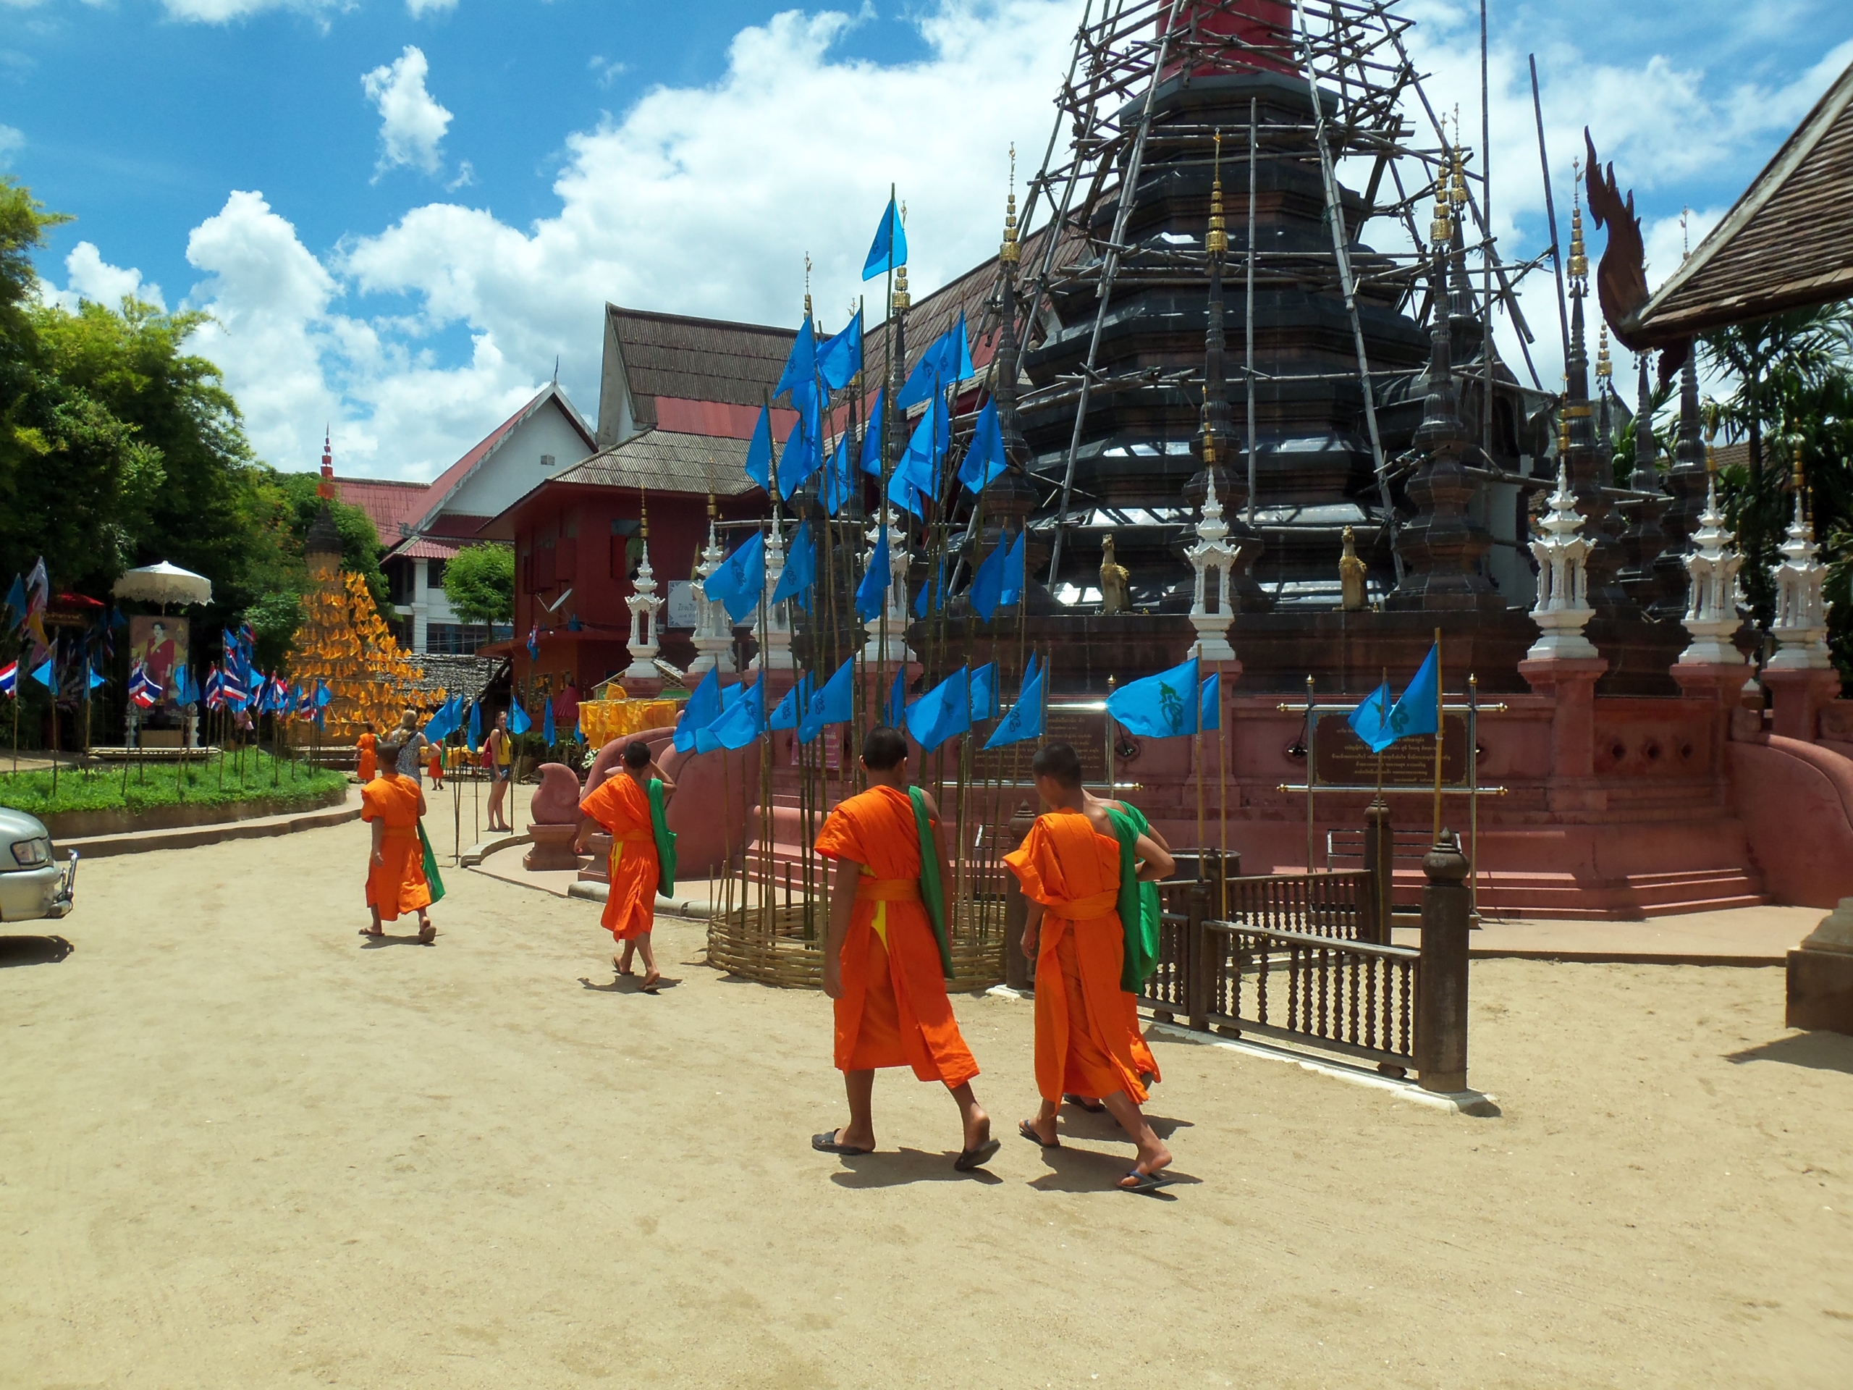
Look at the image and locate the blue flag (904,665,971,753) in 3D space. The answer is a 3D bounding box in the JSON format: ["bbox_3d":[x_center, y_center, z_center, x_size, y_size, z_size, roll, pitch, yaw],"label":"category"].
[{"bbox_3d":[0.067,0.089,9.538,0.427,0.532,0.139,0,-1,15],"label":"blue flag"}]

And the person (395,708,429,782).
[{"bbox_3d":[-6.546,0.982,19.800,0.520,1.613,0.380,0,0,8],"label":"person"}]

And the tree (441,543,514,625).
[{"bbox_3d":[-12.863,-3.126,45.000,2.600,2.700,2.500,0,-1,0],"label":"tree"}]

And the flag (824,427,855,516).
[{"bbox_3d":[-0.562,-1.451,10.134,0.109,0.556,0.248,1,-2,-45],"label":"flag"}]

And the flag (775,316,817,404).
[{"bbox_3d":[-0.906,-2.332,10.800,0.290,0.590,0.180,0,-1,0],"label":"flag"}]

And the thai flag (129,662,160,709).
[{"bbox_3d":[-11.593,-0.129,23.000,0.460,0.690,0.250,1,-1,-20],"label":"thai flag"}]

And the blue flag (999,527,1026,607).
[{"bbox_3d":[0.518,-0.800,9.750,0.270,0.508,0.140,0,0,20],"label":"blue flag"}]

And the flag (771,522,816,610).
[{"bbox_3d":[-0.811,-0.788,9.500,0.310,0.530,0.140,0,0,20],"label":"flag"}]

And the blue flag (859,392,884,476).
[{"bbox_3d":[-0.359,-1.701,10.134,0.099,0.546,0.238,1,-2,-40],"label":"blue flag"}]

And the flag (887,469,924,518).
[{"bbox_3d":[-0.140,-1.506,11.100,0.280,0.480,0.180,0,-1,0],"label":"flag"}]

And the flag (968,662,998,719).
[{"bbox_3d":[0.373,-0.005,11.600,0.280,0.410,0.160,0,-1,0],"label":"flag"}]

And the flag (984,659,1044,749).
[{"bbox_3d":[0.520,0.051,9.141,0.387,0.526,0.129,0,-1,20],"label":"flag"}]

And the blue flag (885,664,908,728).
[{"bbox_3d":[-0.204,0.015,10.650,0.220,0.448,0.120,0,-1,40],"label":"blue flag"}]

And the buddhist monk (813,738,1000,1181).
[{"bbox_3d":[-0.075,0.882,5.546,0.497,1.560,0.517,1,-2,-38],"label":"buddhist monk"}]

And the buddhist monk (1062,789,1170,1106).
[{"bbox_3d":[0.674,0.946,6.200,0.550,1.494,0.620,0,0,-30],"label":"buddhist monk"}]

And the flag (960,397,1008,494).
[{"bbox_3d":[0.355,-1.548,9.650,0.330,0.591,0.200,0,0,10],"label":"flag"}]

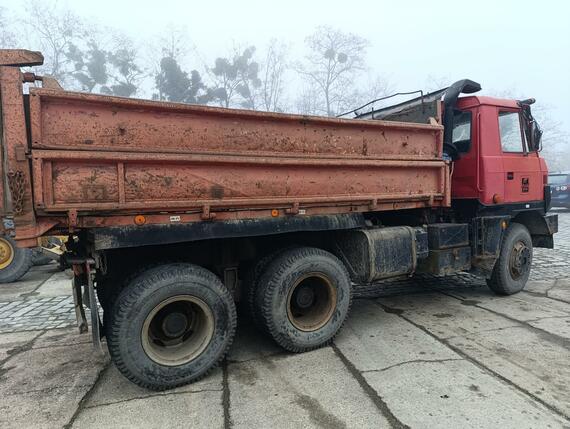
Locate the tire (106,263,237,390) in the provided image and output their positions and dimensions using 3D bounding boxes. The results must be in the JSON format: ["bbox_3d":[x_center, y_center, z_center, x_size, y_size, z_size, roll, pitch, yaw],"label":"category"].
[{"bbox_3d":[-0.955,0.973,3.341,1.070,1.070,0.305,-4,7,-28],"label":"tire"}]

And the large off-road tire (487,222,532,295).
[{"bbox_3d":[3.359,0.648,5.689,1.070,1.070,0.300,-5,3,-36],"label":"large off-road tire"}]

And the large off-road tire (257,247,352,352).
[{"bbox_3d":[0.222,0.884,3.976,1.070,1.070,0.305,-4,7,-28],"label":"large off-road tire"}]

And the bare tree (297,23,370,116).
[{"bbox_3d":[5.212,-9.695,38.434,7.000,18.333,6.800,-3,3,6],"label":"bare tree"}]

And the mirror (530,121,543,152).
[{"bbox_3d":[3.739,-1.160,5.638,0.110,0.460,0.200,-4,3,-21],"label":"mirror"}]

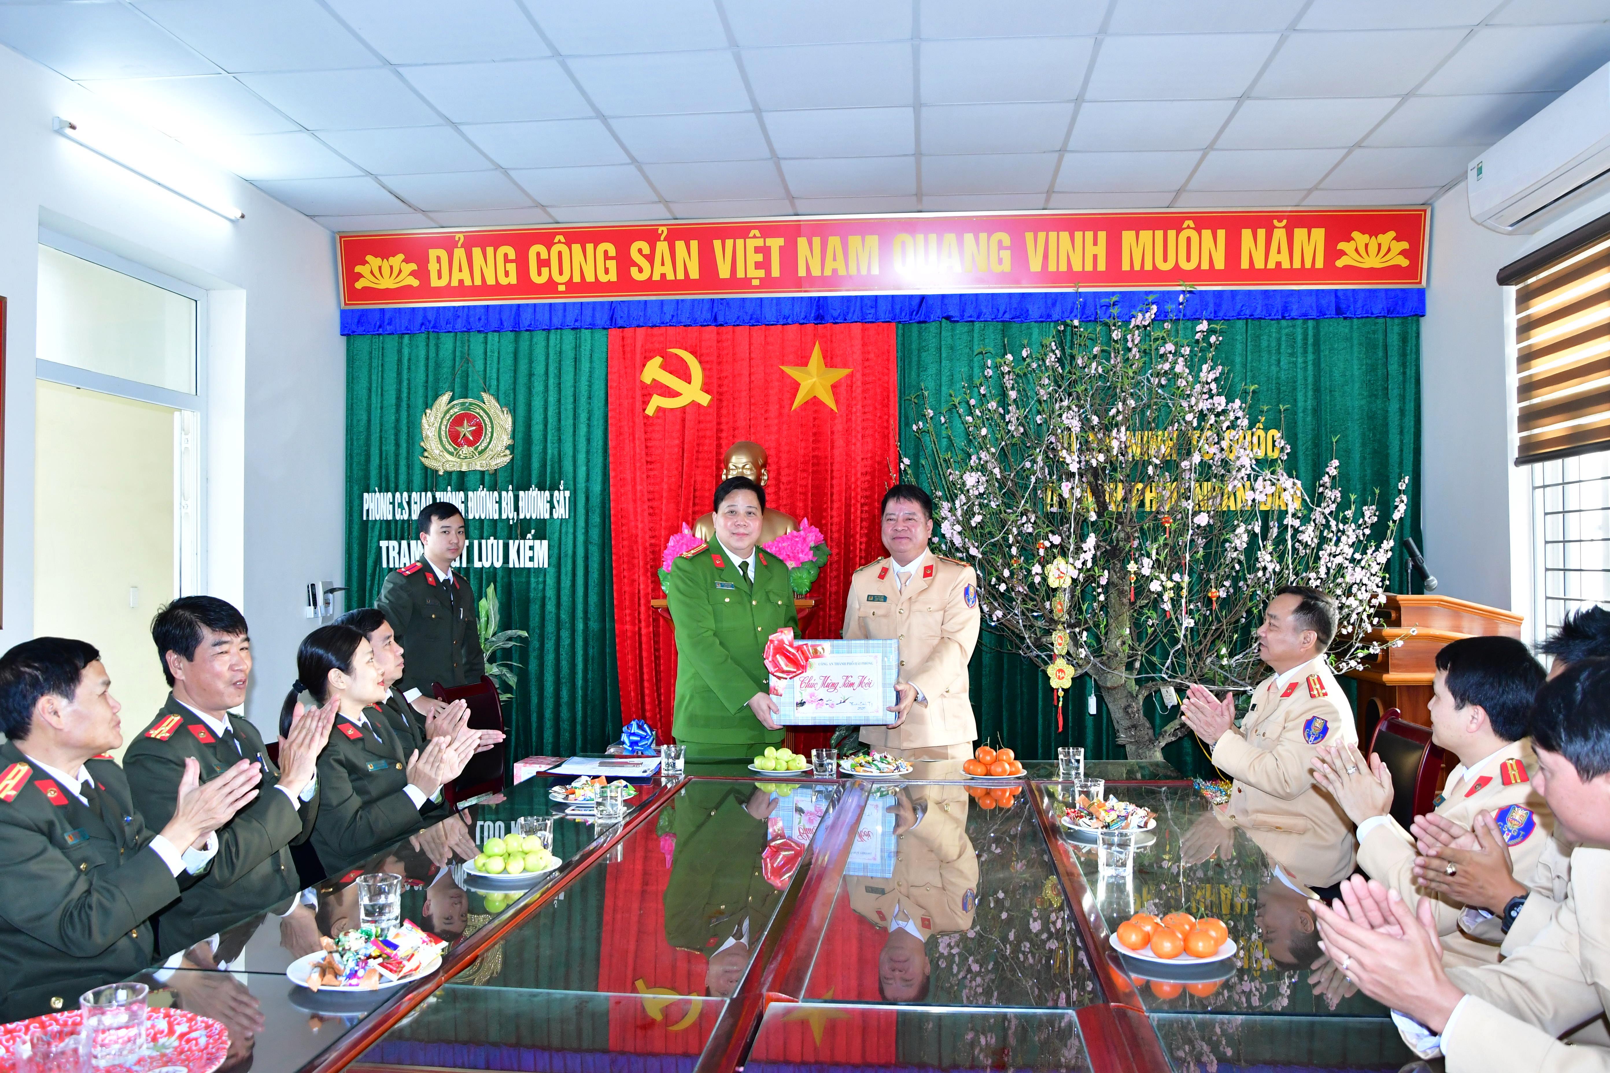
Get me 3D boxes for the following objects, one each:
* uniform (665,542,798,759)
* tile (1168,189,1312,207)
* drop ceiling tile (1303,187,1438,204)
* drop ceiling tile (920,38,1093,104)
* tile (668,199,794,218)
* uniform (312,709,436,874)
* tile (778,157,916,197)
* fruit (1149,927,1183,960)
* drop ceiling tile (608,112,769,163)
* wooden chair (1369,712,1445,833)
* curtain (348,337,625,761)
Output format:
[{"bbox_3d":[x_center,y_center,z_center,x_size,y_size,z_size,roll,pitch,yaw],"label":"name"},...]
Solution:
[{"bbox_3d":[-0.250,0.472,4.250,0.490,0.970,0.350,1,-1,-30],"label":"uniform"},{"bbox_3d":[2.043,-1.590,5.671,0.600,0.020,0.310,0,-1,6],"label":"tile"},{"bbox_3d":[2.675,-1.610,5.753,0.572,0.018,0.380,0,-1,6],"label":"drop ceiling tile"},{"bbox_3d":[0.690,-1.626,4.205,0.600,0.020,0.590,0,-1,5],"label":"drop ceiling tile"},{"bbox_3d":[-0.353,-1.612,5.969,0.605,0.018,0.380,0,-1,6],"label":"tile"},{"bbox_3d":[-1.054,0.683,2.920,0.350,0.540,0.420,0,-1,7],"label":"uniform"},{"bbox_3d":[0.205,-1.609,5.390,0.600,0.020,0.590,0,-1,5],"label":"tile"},{"bbox_3d":[0.622,0.698,2.070,0.057,0.051,0.057,0,-1,6],"label":"fruit"},{"bbox_3d":[-0.448,-1.600,4.836,0.595,0.020,0.585,0,-1,6],"label":"drop ceiling tile"},{"bbox_3d":[1.530,1.010,3.520,0.600,0.980,0.500,0,-1,5],"label":"wooden chair"},{"bbox_3d":[-1.630,0.170,6.060,1.430,2.540,0.120,0,-1,5],"label":"curtain"}]

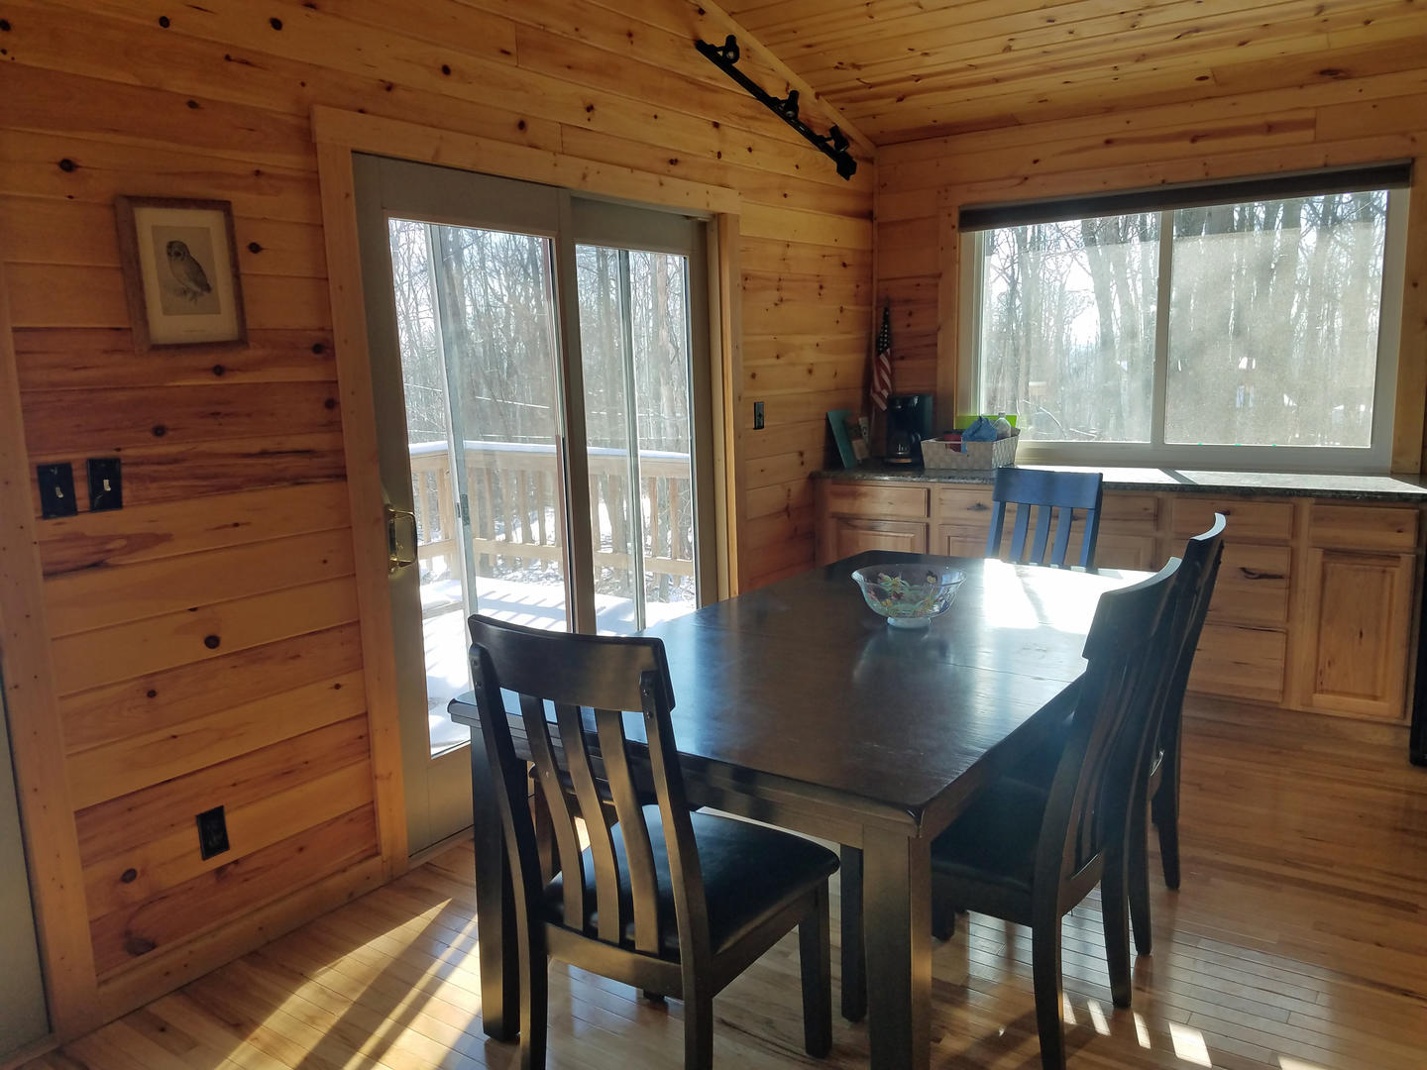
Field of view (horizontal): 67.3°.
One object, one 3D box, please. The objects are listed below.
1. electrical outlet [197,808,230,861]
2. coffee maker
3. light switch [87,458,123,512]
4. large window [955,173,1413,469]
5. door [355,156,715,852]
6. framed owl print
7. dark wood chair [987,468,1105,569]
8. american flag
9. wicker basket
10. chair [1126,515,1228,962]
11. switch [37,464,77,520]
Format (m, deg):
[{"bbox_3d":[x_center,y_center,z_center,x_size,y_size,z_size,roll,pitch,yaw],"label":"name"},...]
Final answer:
[{"bbox_3d":[-1.230,0.733,2.638,0.012,0.116,0.071,4,11,34],"label":"electrical outlet"},{"bbox_3d":[0.985,-0.526,5.307,0.185,0.336,0.200,5,12,37],"label":"coffee maker"},{"bbox_3d":[-1.343,-0.110,2.370,0.020,0.116,0.071,4,11,34],"label":"light switch"},{"bbox_3d":[1.974,-0.909,4.750,1.810,1.205,0.110,4,11,34],"label":"large window"},{"bbox_3d":[-0.467,-0.163,3.764,0.110,2.000,1.800,4,11,34],"label":"door"},{"bbox_3d":[-1.224,-0.601,2.481,0.030,0.338,0.263,4,11,34],"label":"framed owl print"},{"bbox_3d":[1.062,0.312,3.707,0.465,1.020,0.590,5,12,38],"label":"dark wood chair"},{"bbox_3d":[0.840,-0.884,5.365,0.120,0.530,0.090,0,9,14],"label":"american flag"},{"bbox_3d":[1.204,-0.394,5.063,0.360,0.140,0.330,3,10,28],"label":"wicker basket"},{"bbox_3d":[0.962,0.466,2.777,0.590,1.020,0.465,4,11,34],"label":"chair"},{"bbox_3d":[-1.399,-0.094,2.289,0.020,0.116,0.071,4,11,34],"label":"switch"}]

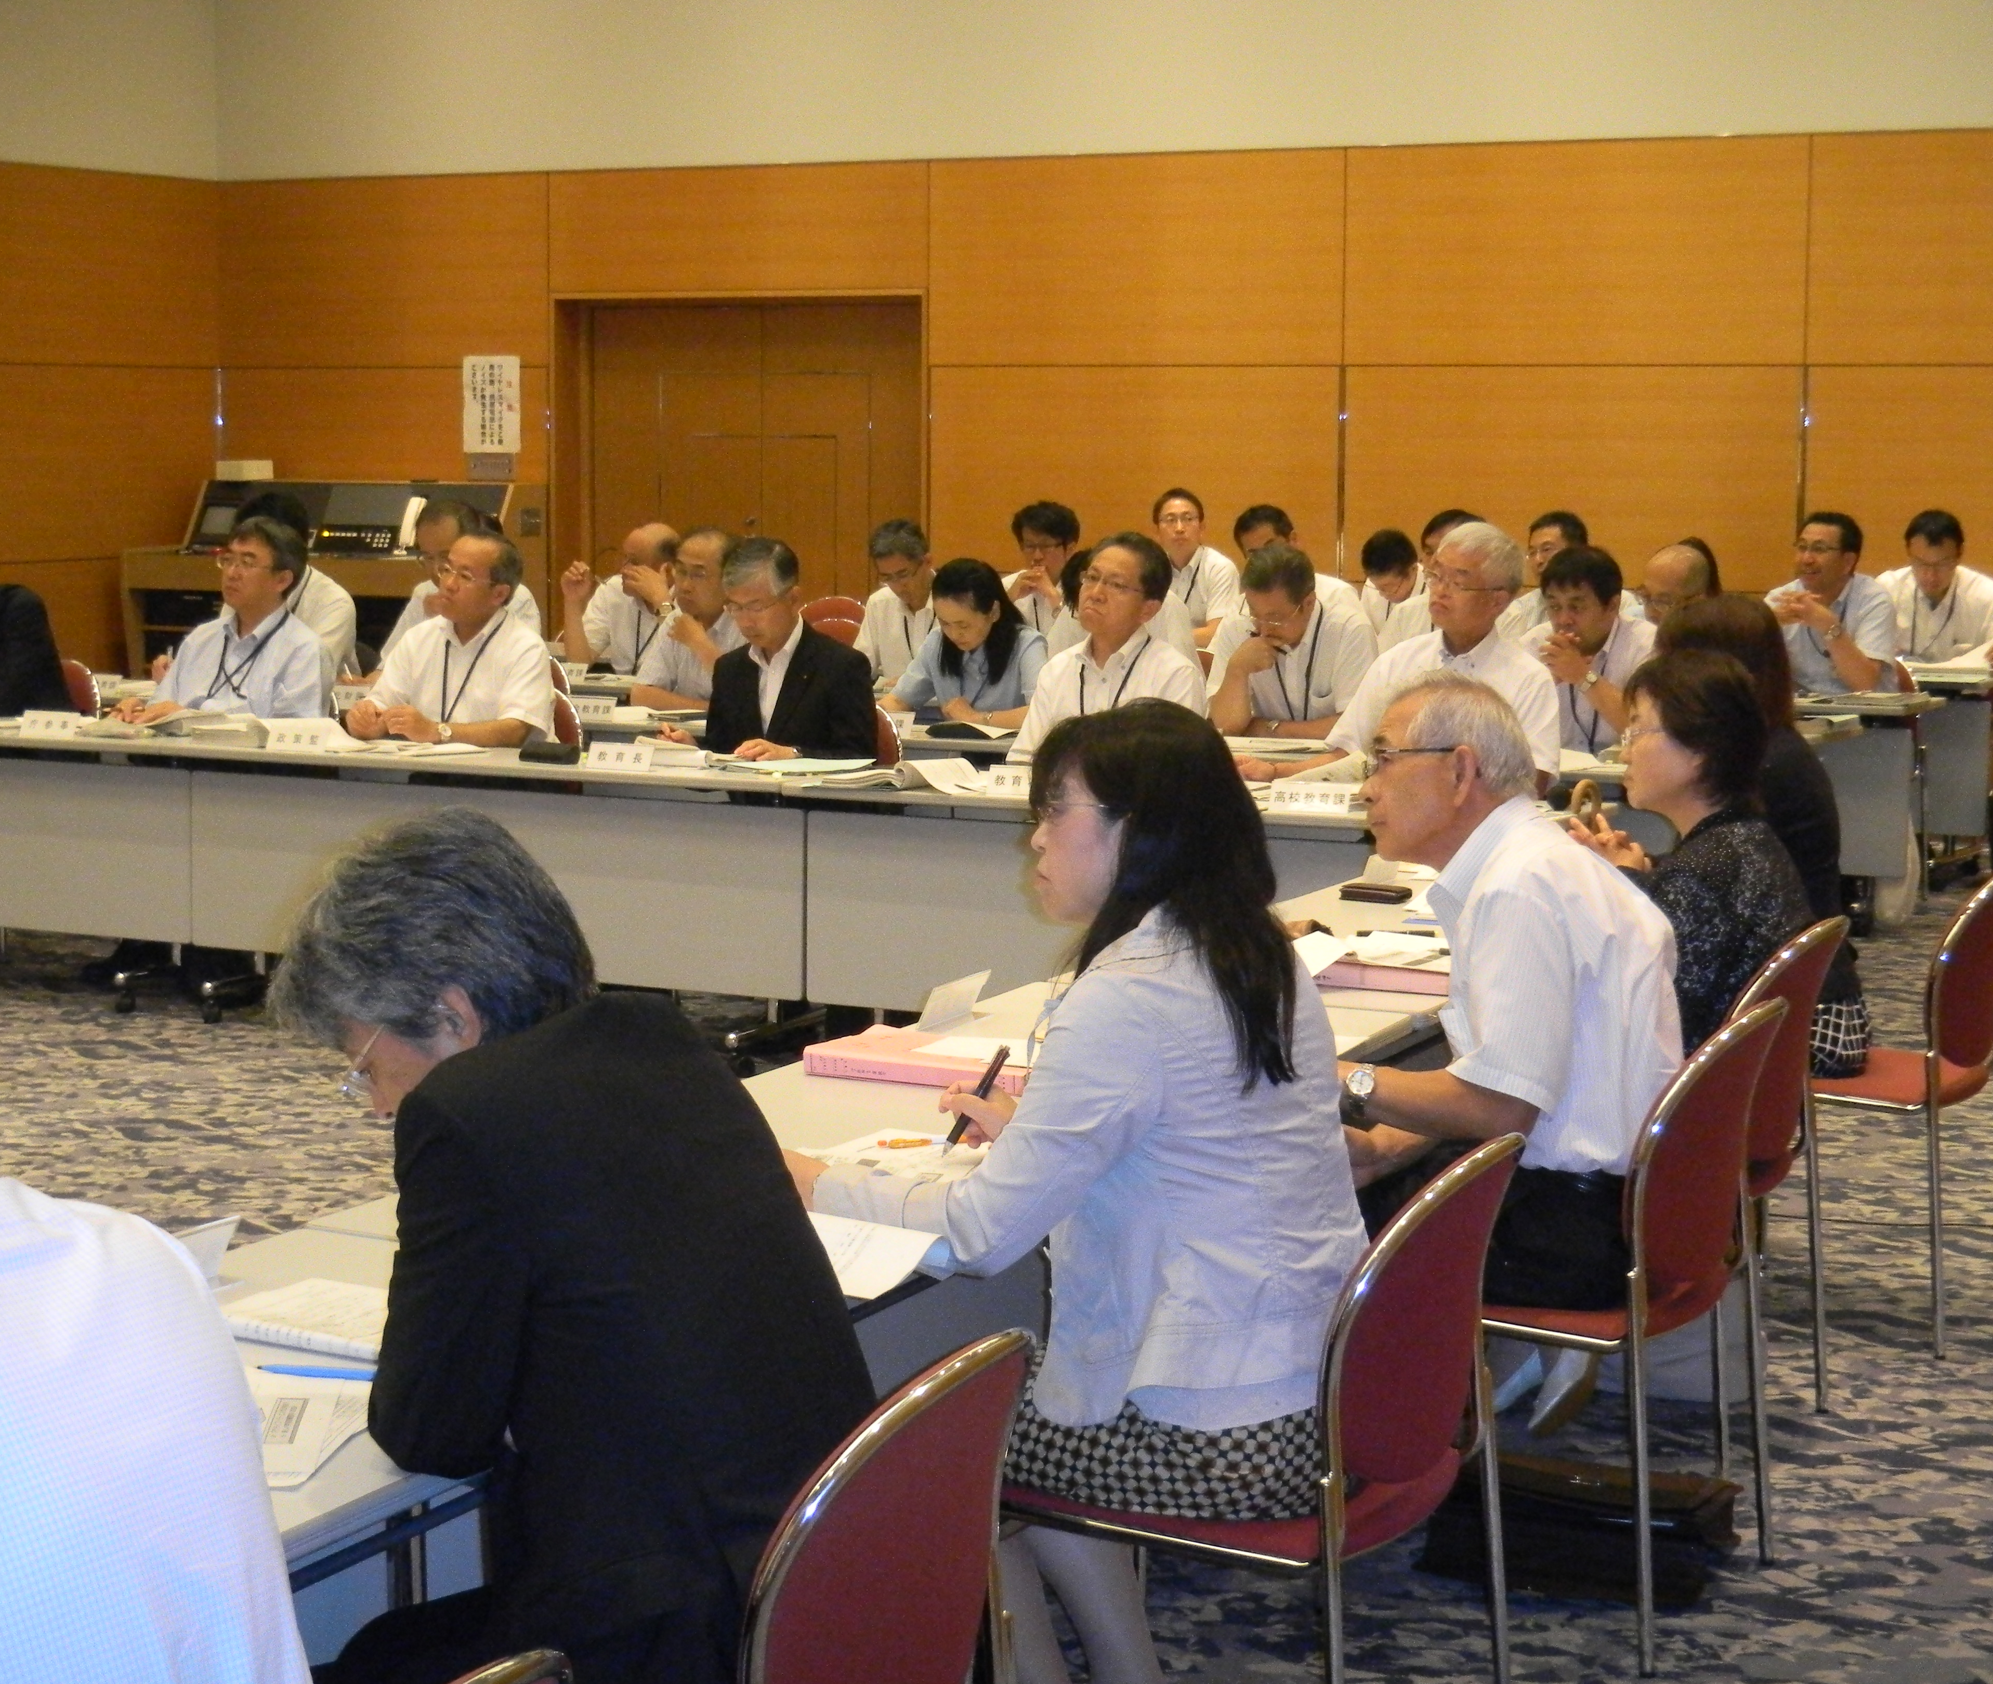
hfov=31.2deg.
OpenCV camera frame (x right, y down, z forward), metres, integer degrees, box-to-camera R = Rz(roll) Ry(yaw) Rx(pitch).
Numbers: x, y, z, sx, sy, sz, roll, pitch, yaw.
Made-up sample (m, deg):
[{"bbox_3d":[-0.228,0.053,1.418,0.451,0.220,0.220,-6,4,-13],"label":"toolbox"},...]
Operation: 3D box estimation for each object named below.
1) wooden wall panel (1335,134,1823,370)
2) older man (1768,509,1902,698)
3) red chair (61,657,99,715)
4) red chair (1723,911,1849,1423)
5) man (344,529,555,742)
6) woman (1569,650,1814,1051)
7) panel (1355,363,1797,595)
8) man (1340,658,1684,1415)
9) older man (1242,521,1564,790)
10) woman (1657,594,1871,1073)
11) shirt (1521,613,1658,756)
[{"bbox_3d":[2.185,-2.238,13.553,1.820,0.851,0.030,4,8,26],"label":"wooden wall panel"},{"bbox_3d":[2.592,-0.412,11.267,0.520,1.260,0.780,5,8,37],"label":"older man"},{"bbox_3d":[-2.880,-0.104,10.191,0.500,0.800,0.540,4,8,27],"label":"red chair"},{"bbox_3d":[0.997,0.495,5.399,0.560,0.810,0.505,4,8,30],"label":"red chair"},{"bbox_3d":[-1.390,-0.185,9.199,0.540,1.216,0.660,5,8,33],"label":"man"},{"bbox_3d":[0.917,0.296,5.416,0.700,1.200,0.460,4,8,29],"label":"woman"},{"bbox_3d":[2.156,-1.381,13.513,1.783,0.834,0.040,4,8,27],"label":"panel"},{"bbox_3d":[0.600,0.376,4.690,0.660,1.214,0.520,4,8,27],"label":"man"},{"bbox_3d":[0.926,-0.066,8.022,0.640,1.286,0.660,4,8,30],"label":"older man"},{"bbox_3d":[1.236,0.187,6.207,0.640,1.226,0.480,4,8,27],"label":"woman"},{"bbox_3d":[1.508,-0.306,9.225,0.520,0.580,0.400,4,8,27],"label":"shirt"}]

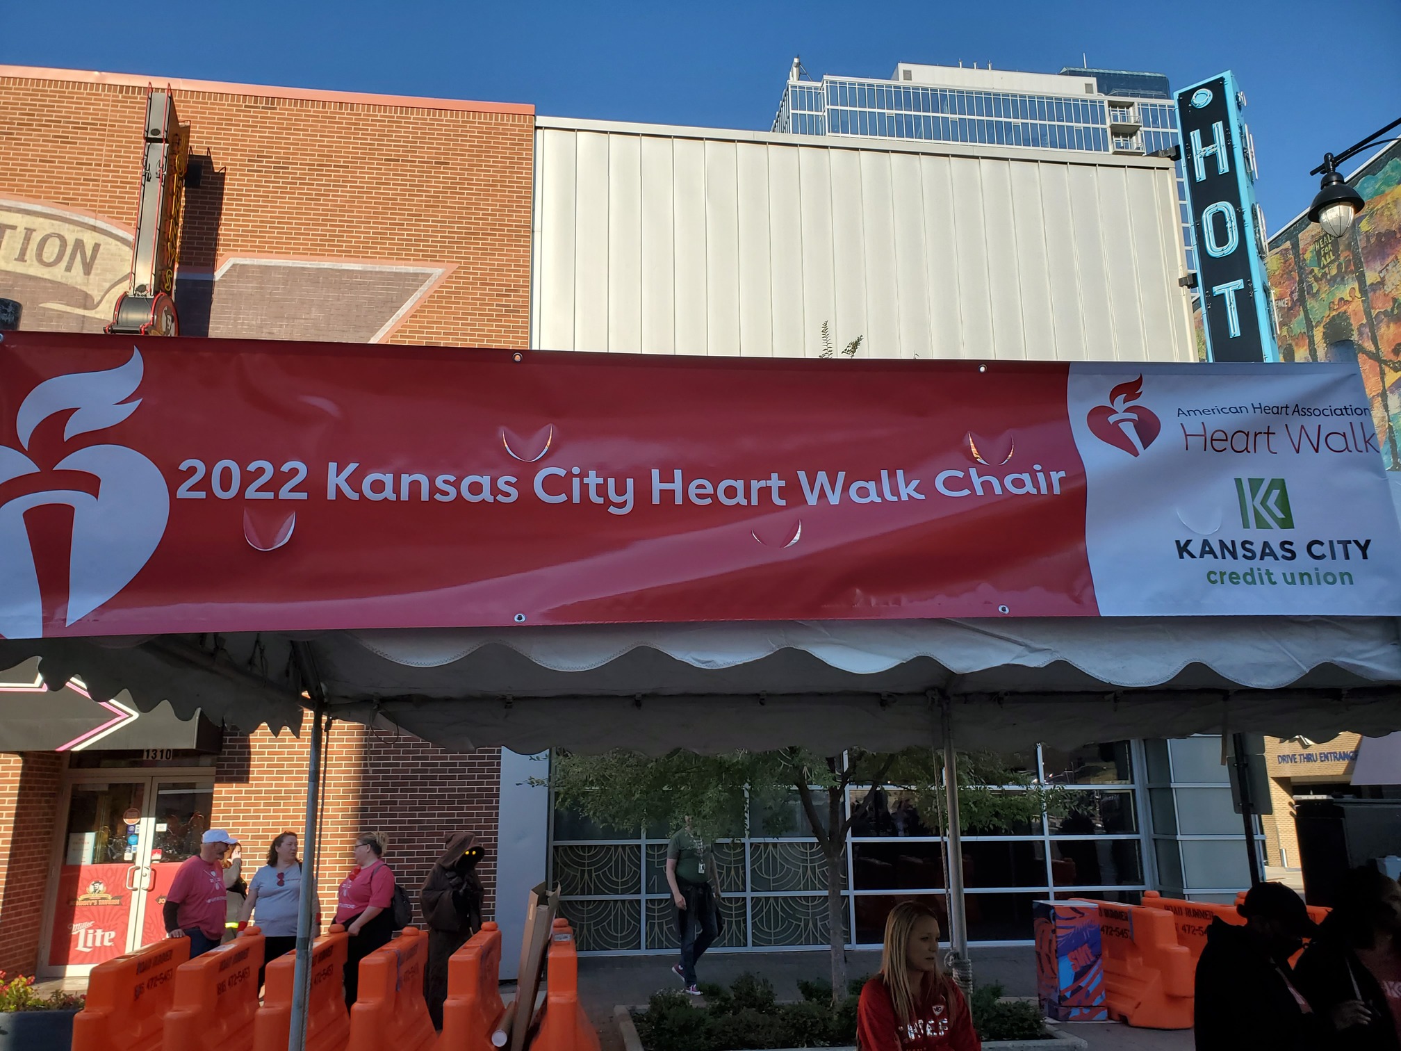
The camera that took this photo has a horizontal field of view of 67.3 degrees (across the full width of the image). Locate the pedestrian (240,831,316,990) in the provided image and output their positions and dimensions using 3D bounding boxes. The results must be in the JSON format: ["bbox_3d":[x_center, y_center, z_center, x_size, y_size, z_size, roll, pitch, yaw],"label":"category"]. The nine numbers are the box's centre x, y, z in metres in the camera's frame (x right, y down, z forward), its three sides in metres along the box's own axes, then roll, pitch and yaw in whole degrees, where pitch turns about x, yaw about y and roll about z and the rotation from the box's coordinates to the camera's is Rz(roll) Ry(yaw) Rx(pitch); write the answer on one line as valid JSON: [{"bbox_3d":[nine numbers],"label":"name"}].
[{"bbox_3d":[-3.516,3.412,8.703,0.620,1.694,0.380,5,-15,-23],"label":"pedestrian"}]

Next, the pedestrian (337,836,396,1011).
[{"bbox_3d":[-2.810,3.421,8.751,0.510,1.686,0.400,-13,-18,42],"label":"pedestrian"}]

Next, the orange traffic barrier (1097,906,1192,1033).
[{"bbox_3d":[3.800,3.983,9.790,0.560,0.990,1.580,5,-14,-20],"label":"orange traffic barrier"}]

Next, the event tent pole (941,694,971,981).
[{"bbox_3d":[1.199,2.044,4.825,0.060,2.480,0.060,0,-13,0],"label":"event tent pole"}]

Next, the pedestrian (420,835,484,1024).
[{"bbox_3d":[-2.154,3.510,9.088,0.440,1.659,0.570,-9,-16,31],"label":"pedestrian"}]

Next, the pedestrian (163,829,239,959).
[{"bbox_3d":[-4.120,3.380,8.609,0.400,1.721,0.520,-4,-14,15],"label":"pedestrian"}]

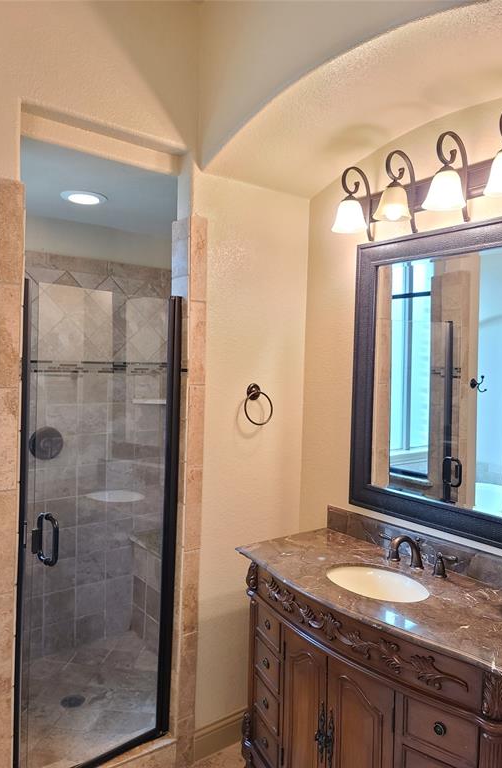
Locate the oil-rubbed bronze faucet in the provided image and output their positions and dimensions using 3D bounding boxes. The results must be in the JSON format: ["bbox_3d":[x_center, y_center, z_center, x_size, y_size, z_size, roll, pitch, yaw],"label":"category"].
[{"bbox_3d":[0.549,0.595,1.955,0.158,0.130,0.055,1,2,-37],"label":"oil-rubbed bronze faucet"}]

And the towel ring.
[{"bbox_3d":[0.026,0.090,2.407,0.156,0.182,0.062,1,2,-37],"label":"towel ring"}]

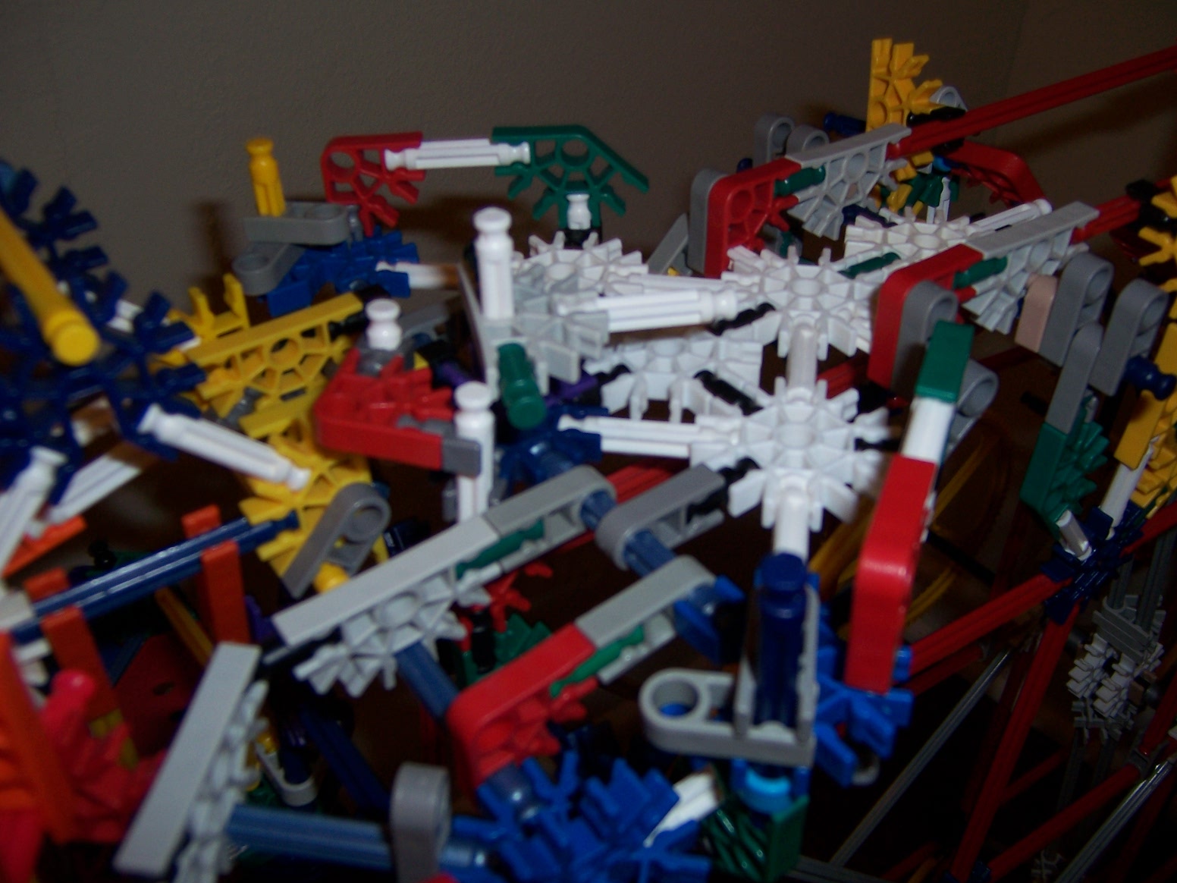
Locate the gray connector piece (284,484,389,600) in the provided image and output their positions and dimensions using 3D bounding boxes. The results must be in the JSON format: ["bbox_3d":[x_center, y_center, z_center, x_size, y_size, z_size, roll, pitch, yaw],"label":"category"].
[{"bbox_3d":[-0.047,0.019,0.213,0.010,0.024,0.006,23,15,-46],"label":"gray connector piece"}]

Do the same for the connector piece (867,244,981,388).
[{"bbox_3d":[0.071,-0.026,0.236,0.024,0.024,0.006,-22,39,-26],"label":"connector piece"}]

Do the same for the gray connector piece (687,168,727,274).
[{"bbox_3d":[0.031,-0.055,0.274,0.010,0.024,0.006,-23,42,-27],"label":"gray connector piece"}]

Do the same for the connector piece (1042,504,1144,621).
[{"bbox_3d":[0.136,0.033,0.302,0.038,0.038,0.006,-18,39,-30],"label":"connector piece"}]

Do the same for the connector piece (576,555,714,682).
[{"bbox_3d":[0.010,0.027,0.178,0.024,0.010,0.006,-29,47,-18],"label":"connector piece"}]

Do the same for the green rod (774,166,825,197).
[{"bbox_3d":[0.050,-0.064,0.274,0.017,0.006,0.006,-23,42,-27],"label":"green rod"}]

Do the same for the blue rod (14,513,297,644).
[{"bbox_3d":[-0.078,0.024,0.201,0.055,0.006,0.006,-23,43,-25],"label":"blue rod"}]

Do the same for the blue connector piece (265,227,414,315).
[{"bbox_3d":[-0.059,-0.040,0.266,0.038,0.006,0.037,5,37,9],"label":"blue connector piece"}]

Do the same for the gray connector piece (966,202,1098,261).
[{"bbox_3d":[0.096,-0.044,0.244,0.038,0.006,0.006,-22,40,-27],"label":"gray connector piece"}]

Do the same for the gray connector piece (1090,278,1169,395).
[{"bbox_3d":[0.112,-0.022,0.232,0.009,0.024,0.006,-22,42,-27],"label":"gray connector piece"}]

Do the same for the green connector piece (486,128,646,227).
[{"bbox_3d":[-0.004,-0.063,0.268,0.036,0.024,0.006,0,40,7],"label":"green connector piece"}]

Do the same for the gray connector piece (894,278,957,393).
[{"bbox_3d":[0.068,-0.021,0.228,0.009,0.024,0.006,-22,40,-27],"label":"gray connector piece"}]

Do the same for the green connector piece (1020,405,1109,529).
[{"bbox_3d":[0.113,0.009,0.266,0.024,0.036,0.006,-18,39,-30],"label":"green connector piece"}]

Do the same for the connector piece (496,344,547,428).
[{"bbox_3d":[-0.011,-0.009,0.178,0.006,0.006,0.017,-9,40,-7],"label":"connector piece"}]

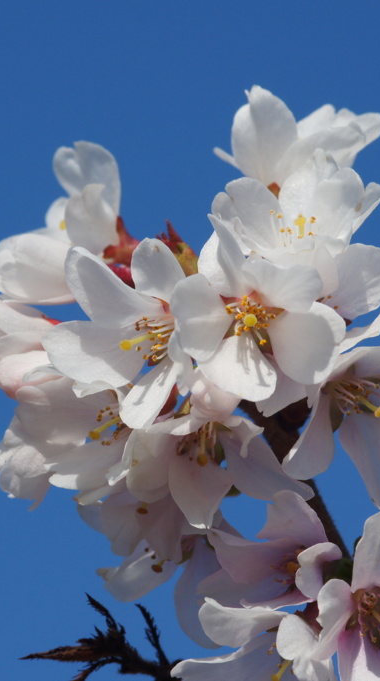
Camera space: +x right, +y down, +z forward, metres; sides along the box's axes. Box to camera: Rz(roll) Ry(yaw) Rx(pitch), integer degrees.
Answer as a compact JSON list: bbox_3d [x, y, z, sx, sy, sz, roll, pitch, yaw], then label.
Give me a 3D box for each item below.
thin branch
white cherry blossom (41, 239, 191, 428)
[{"bbox_3d":[0.022,0.029,0.938,0.007,0.037,0.007,-34,-8,0],"label":"thin branch"},{"bbox_3d":[-0.015,-0.001,0.915,0.033,0.038,0.021,-12,-3,37],"label":"white cherry blossom"}]

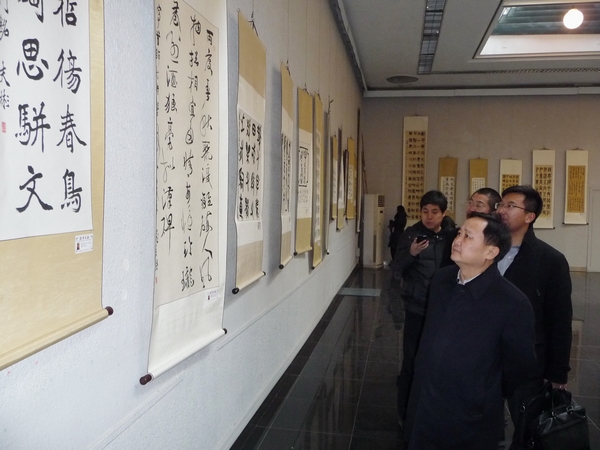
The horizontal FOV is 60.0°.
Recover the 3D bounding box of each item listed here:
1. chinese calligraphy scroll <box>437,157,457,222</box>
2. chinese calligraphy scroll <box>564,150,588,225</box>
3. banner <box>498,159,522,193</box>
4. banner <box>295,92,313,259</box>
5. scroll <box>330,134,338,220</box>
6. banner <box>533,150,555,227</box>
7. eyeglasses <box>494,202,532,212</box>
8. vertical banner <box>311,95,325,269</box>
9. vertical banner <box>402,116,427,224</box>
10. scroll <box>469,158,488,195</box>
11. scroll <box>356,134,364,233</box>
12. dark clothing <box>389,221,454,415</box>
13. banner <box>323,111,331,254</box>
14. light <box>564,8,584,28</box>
[{"bbox_3d":[3.883,-0.881,13.671,0.480,1.720,0.040,2,3,11],"label":"chinese calligraphy scroll"},{"bbox_3d":[7.108,-0.958,13.380,0.583,1.912,0.040,2,3,11],"label":"chinese calligraphy scroll"},{"bbox_3d":[5.412,-0.836,13.368,0.530,1.660,0.040,2,3,11],"label":"banner"},{"bbox_3d":[0.060,-0.549,5.569,0.040,1.730,0.540,2,3,17],"label":"banner"},{"bbox_3d":[0.516,-0.700,7.664,0.040,1.270,0.580,2,3,11],"label":"scroll"},{"bbox_3d":[6.186,-0.894,13.211,0.530,1.950,0.040,2,3,11],"label":"banner"},{"bbox_3d":[1.035,-0.075,2.500,0.140,0.045,0.140,15,-1,-17],"label":"eyeglasses"},{"bbox_3d":[0.248,-0.538,6.777,0.040,2.130,0.660,2,3,11],"label":"vertical banner"},{"bbox_3d":[3.129,-1.371,14.121,0.677,3.140,0.040,2,3,11],"label":"vertical banner"},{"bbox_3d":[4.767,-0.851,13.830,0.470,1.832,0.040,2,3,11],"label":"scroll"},{"bbox_3d":[1.395,-1.101,12.054,0.040,2.500,0.620,2,3,11],"label":"scroll"},{"bbox_3d":[0.916,0.672,3.680,0.550,1.400,0.380,2,3,30],"label":"dark clothing"},{"bbox_3d":[0.385,-0.584,7.442,0.040,2.030,0.580,2,3,11],"label":"banner"},{"bbox_3d":[4.750,-3.570,9.000,0.350,0.330,0.350,2,3,11],"label":"light"}]

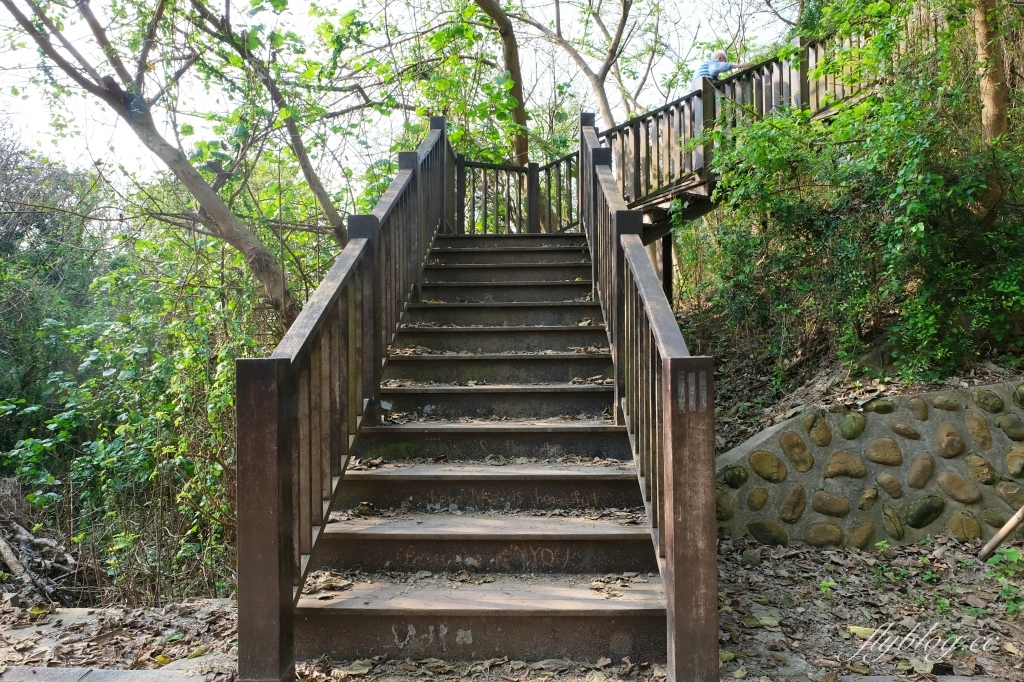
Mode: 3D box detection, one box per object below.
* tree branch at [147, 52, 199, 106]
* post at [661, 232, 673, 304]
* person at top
[{"bbox_3d":[-2.397,-1.860,4.850,0.065,0.500,0.065,37,-12,0],"label":"tree branch"},{"bbox_3d":[1.572,-0.713,6.900,0.100,0.900,0.100,-1,-1,2],"label":"post"},{"bbox_3d":[2.093,-2.268,6.988,0.620,1.420,0.450,0,-1,-22],"label":"person at top"}]

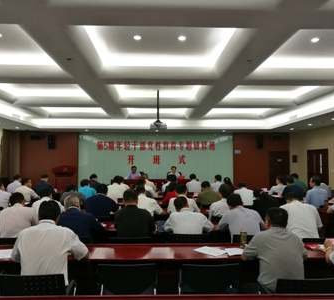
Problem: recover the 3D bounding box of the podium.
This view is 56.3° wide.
[{"bbox_3d":[-3.655,1.226,11.125,0.850,1.330,0.580,0,-2,-2],"label":"podium"}]

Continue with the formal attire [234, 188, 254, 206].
[{"bbox_3d":[1.509,1.046,6.094,0.500,0.640,0.420,0,-2,-2],"label":"formal attire"}]

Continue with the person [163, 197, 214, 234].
[{"bbox_3d":[0.252,1.162,3.795,0.620,1.180,0.750,0,-2,-2],"label":"person"}]

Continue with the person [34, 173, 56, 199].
[{"bbox_3d":[-2.709,1.164,6.900,0.520,1.260,0.750,0,-2,6],"label":"person"}]

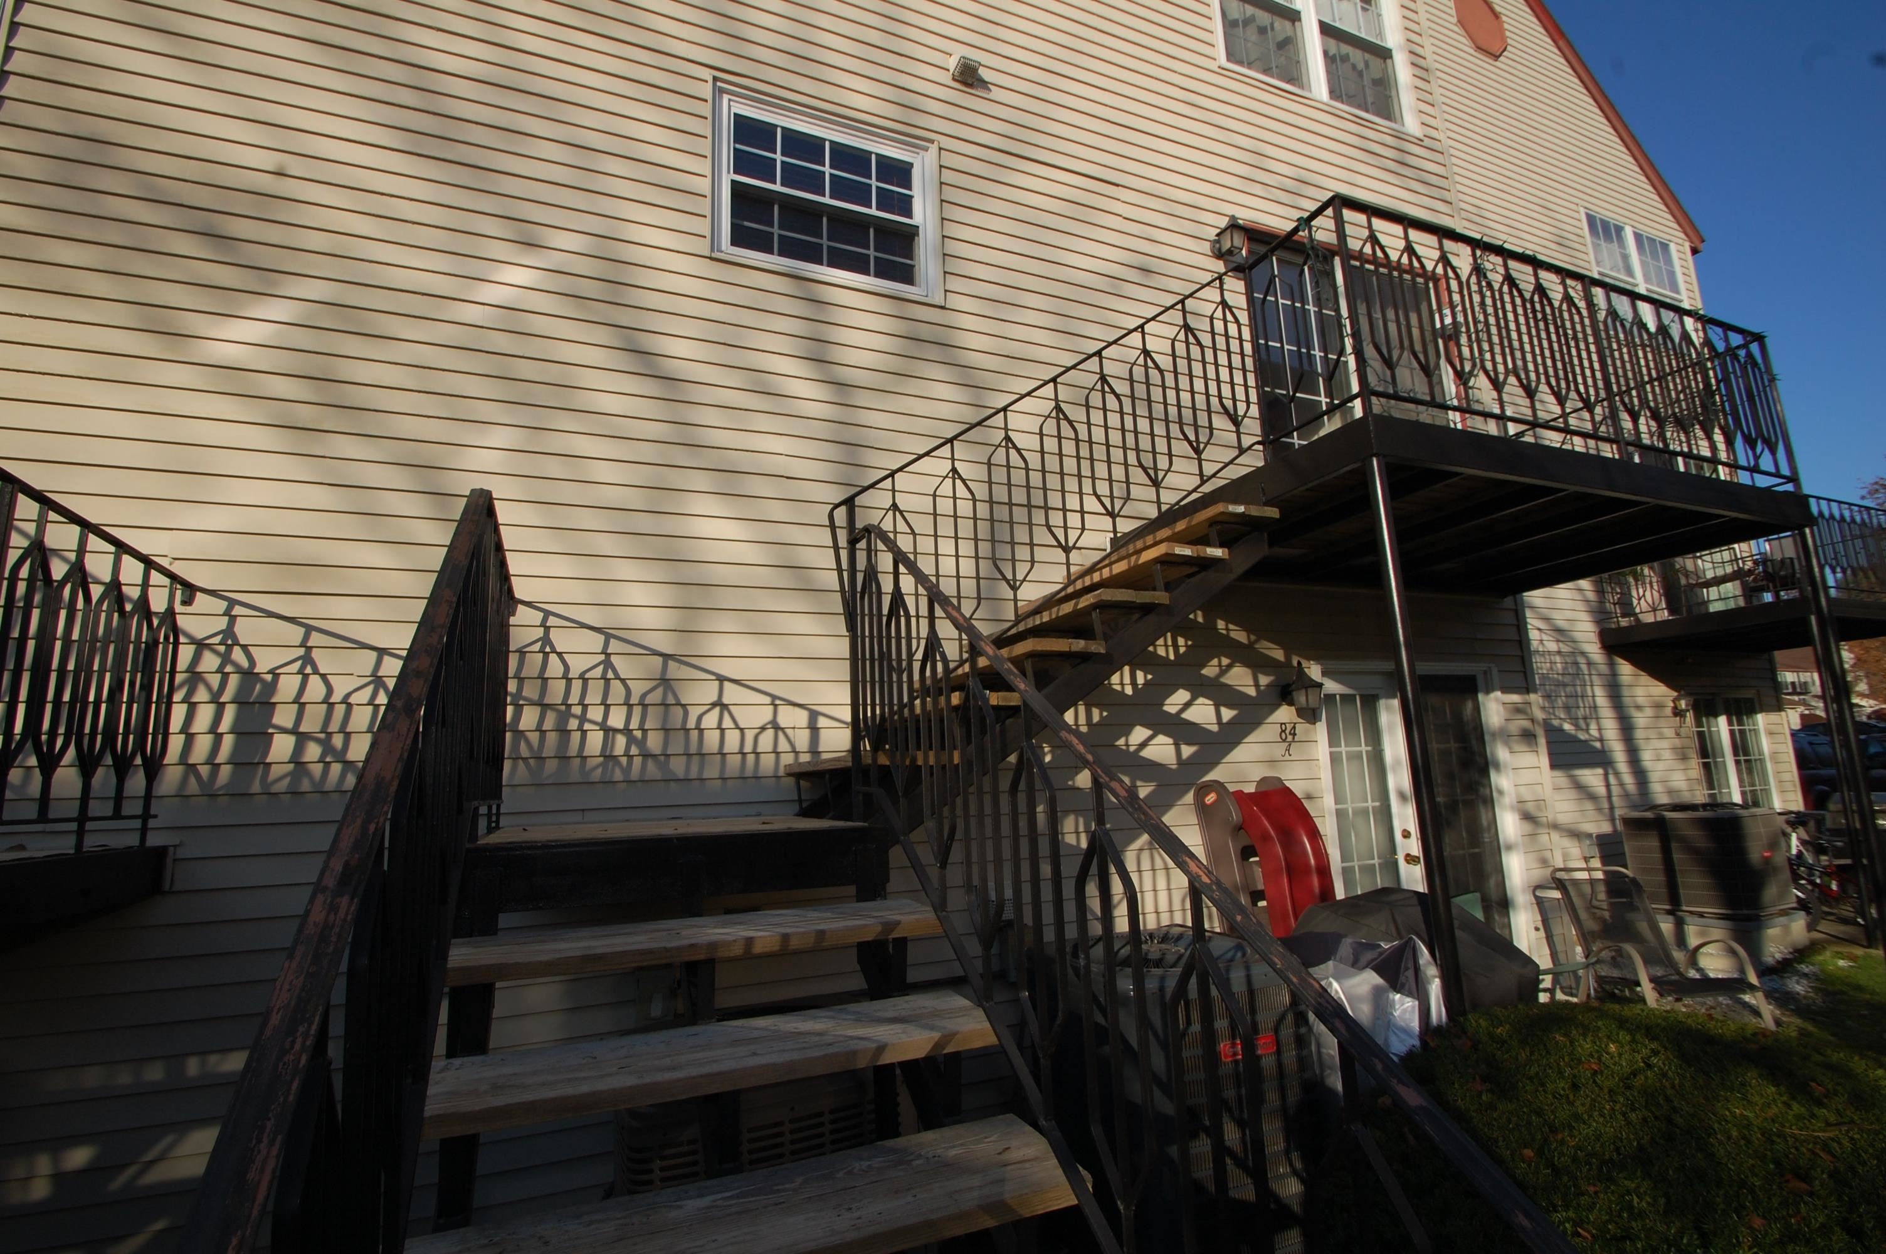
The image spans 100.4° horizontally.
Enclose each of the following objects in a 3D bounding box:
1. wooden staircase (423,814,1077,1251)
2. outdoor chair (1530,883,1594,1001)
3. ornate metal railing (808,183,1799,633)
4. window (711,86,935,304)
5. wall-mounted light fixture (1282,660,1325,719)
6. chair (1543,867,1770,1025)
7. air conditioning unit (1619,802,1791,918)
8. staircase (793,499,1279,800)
[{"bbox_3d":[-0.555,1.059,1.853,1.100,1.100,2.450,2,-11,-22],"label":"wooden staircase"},{"bbox_3d":[3.900,1.943,4.865,0.500,0.800,0.420,-1,-10,-8],"label":"outdoor chair"},{"bbox_3d":[1.861,-0.558,3.745,5.000,1.950,1.430,2,-11,-22],"label":"ornate metal railing"},{"bbox_3d":[-0.533,-2.129,3.871,1.140,0.930,0.110,2,-11,-22],"label":"window"},{"bbox_3d":[1.988,0.354,4.320,0.175,0.330,0.220,2,-11,-22],"label":"wall-mounted light fixture"},{"bbox_3d":[4.219,1.905,4.696,0.650,0.830,0.720,-3,-10,1],"label":"chair"},{"bbox_3d":[6.328,1.864,6.521,0.770,0.780,0.770,3,-11,-29],"label":"air conditioning unit"},{"bbox_3d":[0.402,0.131,3.273,1.870,1.180,0.960,2,-11,-22],"label":"staircase"}]

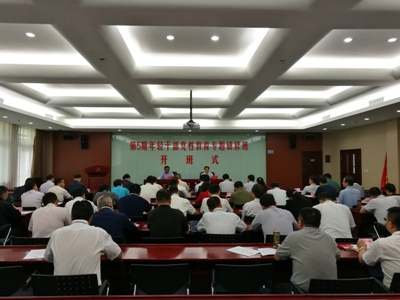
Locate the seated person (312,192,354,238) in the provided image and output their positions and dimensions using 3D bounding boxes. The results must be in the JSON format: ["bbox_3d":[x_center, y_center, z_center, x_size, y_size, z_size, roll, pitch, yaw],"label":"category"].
[{"bbox_3d":[1.580,1.142,3.791,0.560,1.220,0.760,0,-2,-8],"label":"seated person"}]

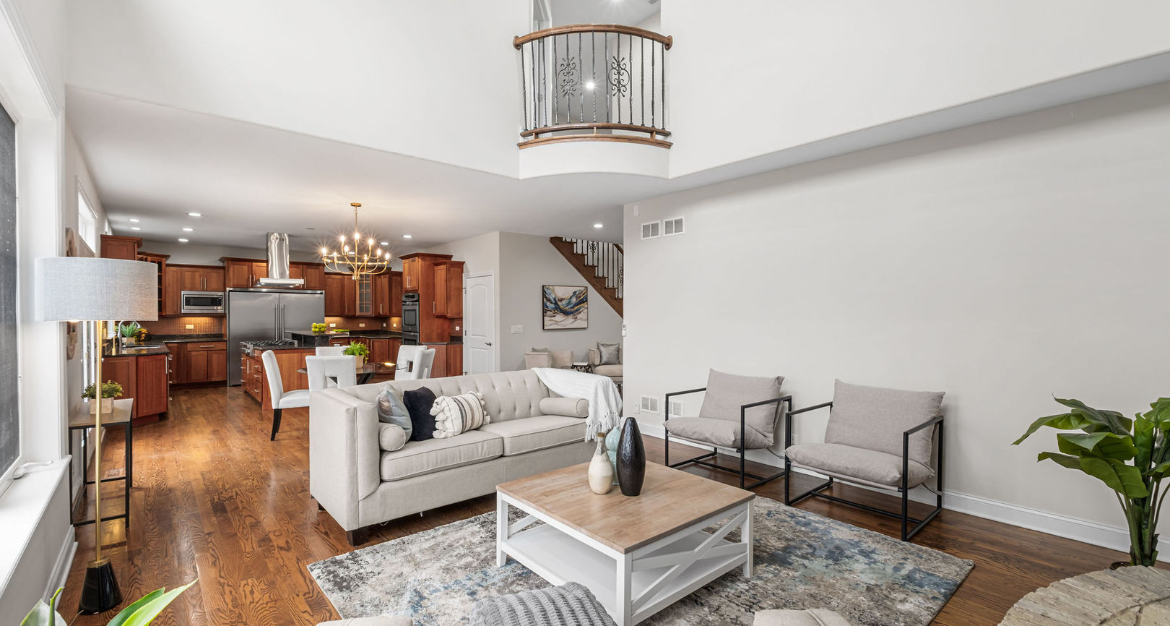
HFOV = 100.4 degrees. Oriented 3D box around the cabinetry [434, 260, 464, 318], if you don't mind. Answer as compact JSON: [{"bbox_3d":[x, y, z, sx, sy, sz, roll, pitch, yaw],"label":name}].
[{"bbox_3d":[-2.434,-0.400,8.757,0.340,0.980,0.480,0,0,-42],"label":"cabinetry"}]

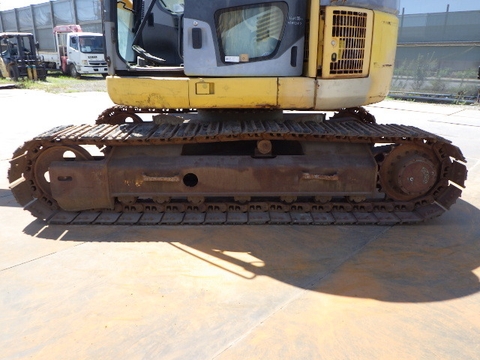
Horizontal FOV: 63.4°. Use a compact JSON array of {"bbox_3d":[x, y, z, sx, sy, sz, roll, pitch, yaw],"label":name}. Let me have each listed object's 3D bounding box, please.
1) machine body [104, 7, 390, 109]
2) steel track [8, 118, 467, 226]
[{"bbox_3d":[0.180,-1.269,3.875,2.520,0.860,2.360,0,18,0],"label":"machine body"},{"bbox_3d":[-0.018,-0.073,3.232,3.540,0.730,0.510,0,18,0],"label":"steel track"}]

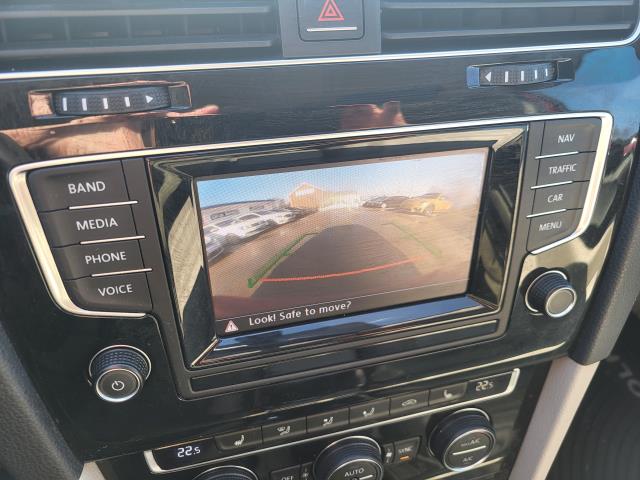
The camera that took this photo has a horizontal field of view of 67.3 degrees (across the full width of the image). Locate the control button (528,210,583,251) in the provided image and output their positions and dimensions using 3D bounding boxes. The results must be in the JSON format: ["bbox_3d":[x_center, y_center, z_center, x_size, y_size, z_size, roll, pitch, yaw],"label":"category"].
[{"bbox_3d":[0.130,-0.006,0.269,0.033,0.021,0.005,-8,28,-13],"label":"control button"}]

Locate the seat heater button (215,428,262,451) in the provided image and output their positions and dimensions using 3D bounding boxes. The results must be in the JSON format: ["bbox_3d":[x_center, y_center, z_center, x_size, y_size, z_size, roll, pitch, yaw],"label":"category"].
[{"bbox_3d":[-0.048,0.117,0.283,0.027,0.013,0.005,-8,28,-13],"label":"seat heater button"}]

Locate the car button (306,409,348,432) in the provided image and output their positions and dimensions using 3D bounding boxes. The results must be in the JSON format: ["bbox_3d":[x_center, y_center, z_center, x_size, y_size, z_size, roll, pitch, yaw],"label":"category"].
[{"bbox_3d":[0.005,0.111,0.295,0.026,0.013,0.005,-8,28,-13],"label":"car button"}]

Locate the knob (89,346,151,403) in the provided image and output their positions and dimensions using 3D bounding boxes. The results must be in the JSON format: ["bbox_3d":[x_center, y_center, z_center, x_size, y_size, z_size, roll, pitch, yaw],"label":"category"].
[{"bbox_3d":[-0.097,0.066,0.231,0.028,0.028,0.015,-8,28,-13],"label":"knob"}]

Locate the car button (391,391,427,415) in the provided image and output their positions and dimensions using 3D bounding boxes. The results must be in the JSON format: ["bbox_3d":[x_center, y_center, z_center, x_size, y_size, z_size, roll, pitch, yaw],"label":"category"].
[{"bbox_3d":[0.058,0.104,0.307,0.026,0.013,0.005,-8,28,-13],"label":"car button"}]

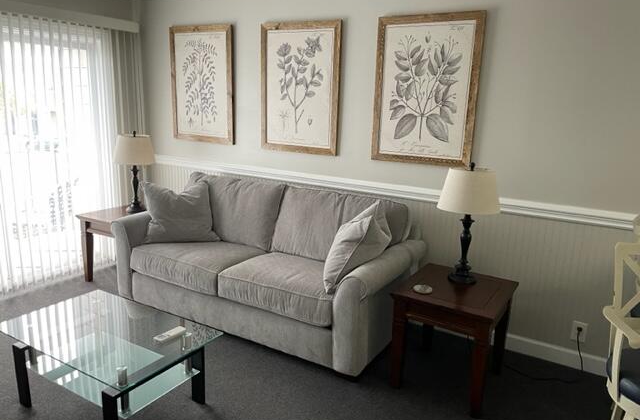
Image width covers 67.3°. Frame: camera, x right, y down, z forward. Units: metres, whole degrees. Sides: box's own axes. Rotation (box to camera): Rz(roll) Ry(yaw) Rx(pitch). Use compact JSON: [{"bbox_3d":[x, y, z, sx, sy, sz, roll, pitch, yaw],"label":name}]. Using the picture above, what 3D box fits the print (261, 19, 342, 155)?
[{"bbox_3d":[-0.153,-0.899,3.570,0.675,0.932,0.035,9,15,29],"label":"print"}]

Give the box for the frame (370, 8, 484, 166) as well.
[{"bbox_3d":[0.679,-0.763,3.100,0.679,0.933,0.035,9,15,29],"label":"frame"}]

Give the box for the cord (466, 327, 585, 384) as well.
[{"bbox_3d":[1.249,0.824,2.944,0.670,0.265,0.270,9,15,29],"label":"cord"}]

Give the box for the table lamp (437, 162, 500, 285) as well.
[{"bbox_3d":[0.837,0.068,2.740,0.335,0.673,0.335,9,15,29],"label":"table lamp"}]

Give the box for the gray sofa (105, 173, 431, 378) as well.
[{"bbox_3d":[-0.442,0.303,3.459,2.201,0.930,0.828,9,15,29],"label":"gray sofa"}]

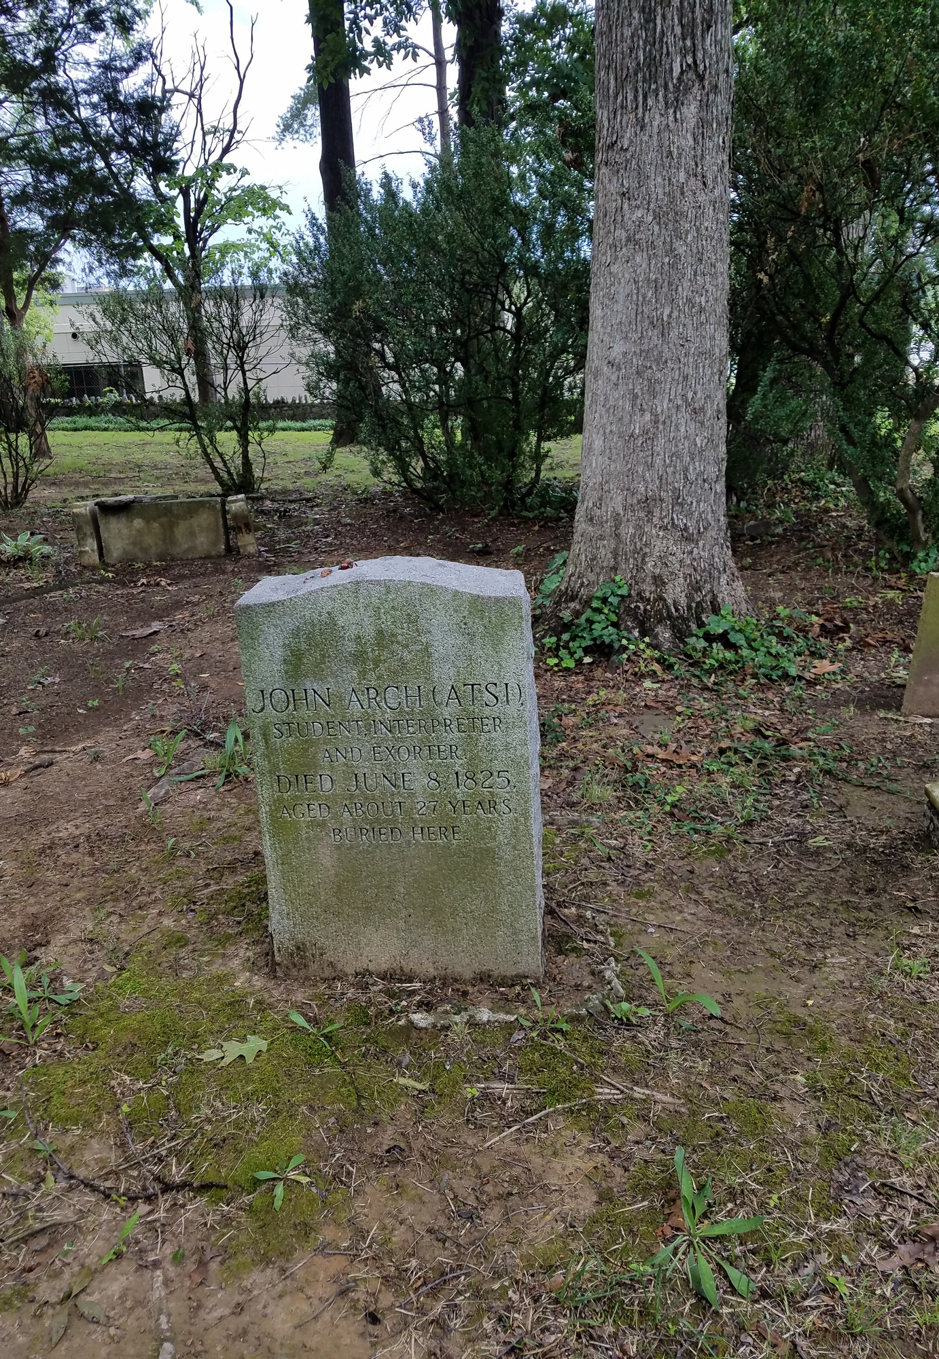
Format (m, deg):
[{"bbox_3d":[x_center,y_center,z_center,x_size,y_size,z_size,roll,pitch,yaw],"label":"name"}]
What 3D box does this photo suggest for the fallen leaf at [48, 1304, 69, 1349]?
[{"bbox_3d":[-0.667,1.051,1.663,0.027,0.012,0.090,-1,16,-2],"label":"fallen leaf"}]

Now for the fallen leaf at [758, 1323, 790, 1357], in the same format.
[{"bbox_3d":[0.481,1.043,1.621,0.032,0.018,0.066,-10,19,-29],"label":"fallen leaf"}]

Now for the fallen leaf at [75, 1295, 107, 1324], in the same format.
[{"bbox_3d":[-0.627,1.042,1.691,0.078,0.012,0.033,9,19,32],"label":"fallen leaf"}]

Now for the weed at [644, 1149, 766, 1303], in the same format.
[{"bbox_3d":[0.407,0.957,1.795,0.200,0.095,0.250,-1,16,0],"label":"weed"}]

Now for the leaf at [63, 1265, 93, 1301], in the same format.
[{"bbox_3d":[-0.623,0.959,1.627,0.034,0.014,0.080,10,20,30],"label":"leaf"}]

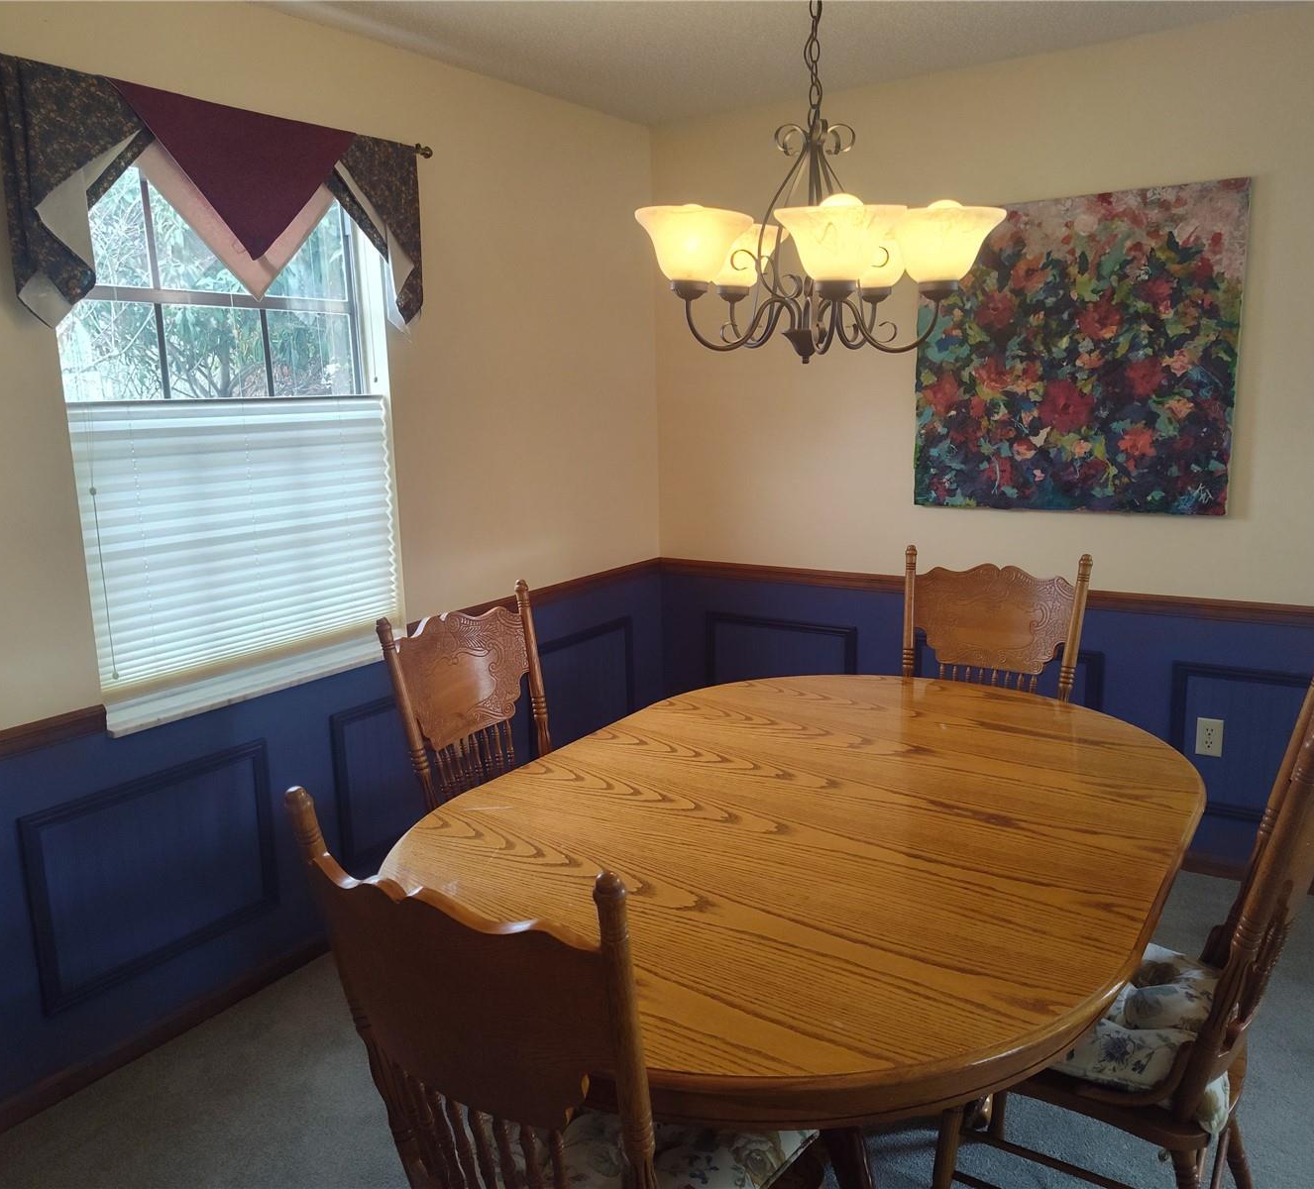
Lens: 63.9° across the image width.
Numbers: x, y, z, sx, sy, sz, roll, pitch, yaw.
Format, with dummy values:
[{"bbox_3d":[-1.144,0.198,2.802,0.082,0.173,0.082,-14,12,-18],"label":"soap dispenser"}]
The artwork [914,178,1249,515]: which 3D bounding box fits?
[{"bbox_3d":[1.231,-0.710,3.177,0.914,0.914,0.038,6,13,33],"label":"artwork"}]

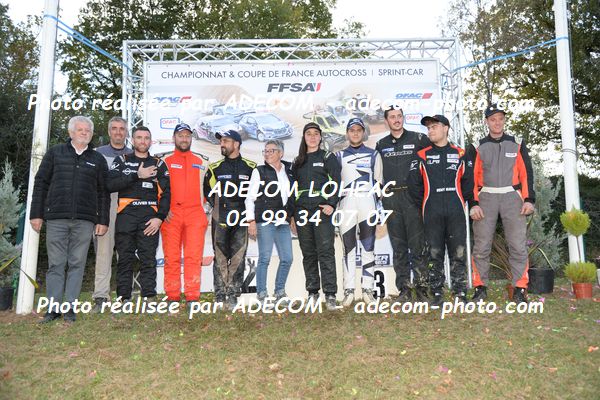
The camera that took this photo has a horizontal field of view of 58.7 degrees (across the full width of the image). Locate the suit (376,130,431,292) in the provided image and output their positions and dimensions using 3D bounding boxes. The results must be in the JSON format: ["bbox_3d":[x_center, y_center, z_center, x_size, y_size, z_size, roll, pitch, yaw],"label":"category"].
[{"bbox_3d":[1.038,0.113,5.330,0.580,1.620,0.360,-1,-5,6],"label":"suit"}]

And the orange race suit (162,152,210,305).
[{"bbox_3d":[-1.148,0.231,5.300,0.550,1.500,0.360,0,-5,-5],"label":"orange race suit"}]

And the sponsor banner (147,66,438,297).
[{"bbox_3d":[-0.116,-0.337,6.900,3.830,3.000,0.060,-1,-5,0],"label":"sponsor banner"}]

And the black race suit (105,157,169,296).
[{"bbox_3d":[-1.574,0.248,5.220,0.620,1.420,0.380,0,-5,-7],"label":"black race suit"}]

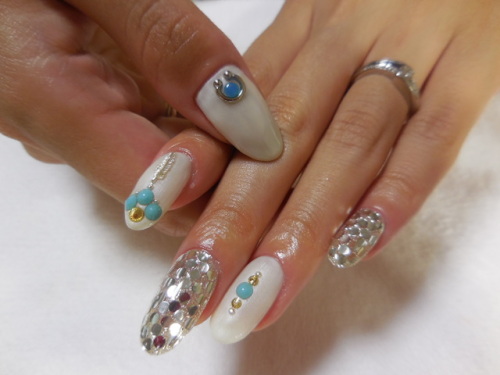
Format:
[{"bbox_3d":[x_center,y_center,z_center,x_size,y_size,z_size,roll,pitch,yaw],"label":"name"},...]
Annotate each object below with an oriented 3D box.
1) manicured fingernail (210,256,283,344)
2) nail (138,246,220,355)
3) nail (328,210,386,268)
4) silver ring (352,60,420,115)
[{"bbox_3d":[0.000,0.026,0.082,0.010,0.005,0.022,32,87,26],"label":"manicured fingernail"},{"bbox_3d":[-0.015,0.025,0.080,0.012,0.004,0.023,27,81,11],"label":"nail"},{"bbox_3d":[0.027,0.013,0.090,0.009,0.016,0.004,34,15,33],"label":"nail"},{"bbox_3d":[0.038,-0.027,0.102,0.019,0.020,0.004,38,70,8],"label":"silver ring"}]

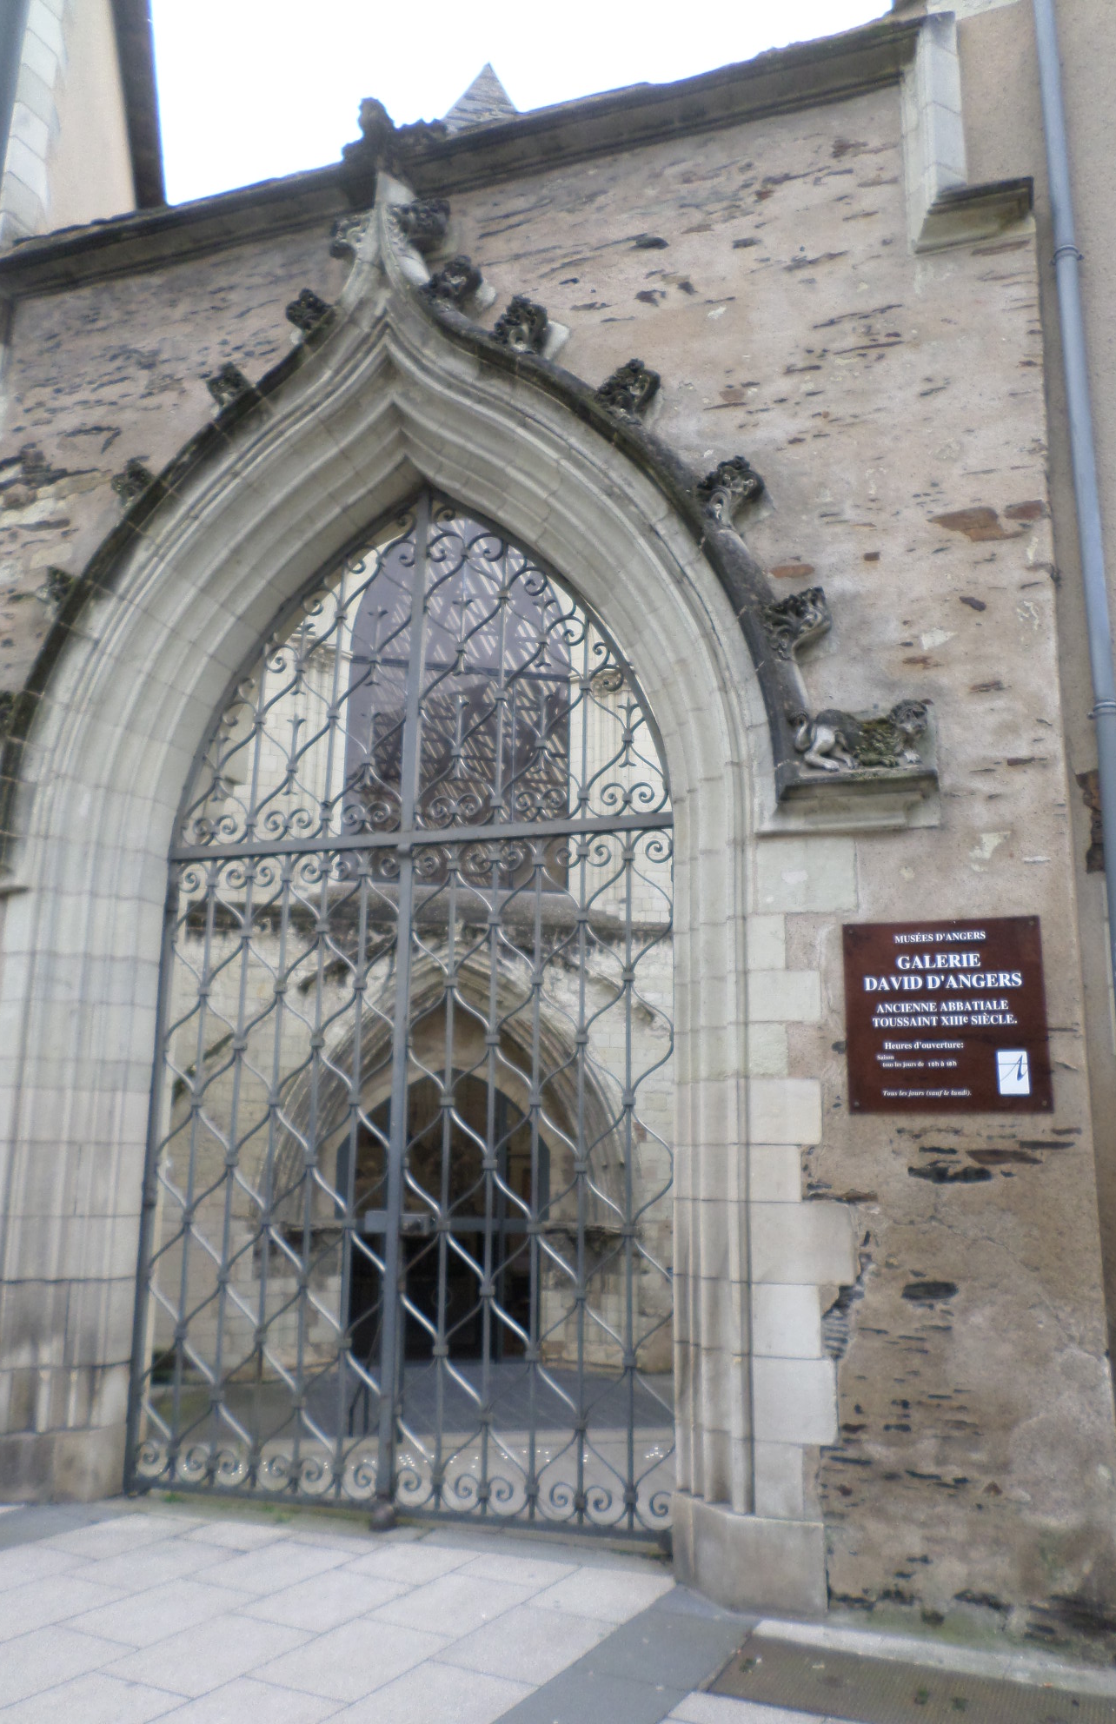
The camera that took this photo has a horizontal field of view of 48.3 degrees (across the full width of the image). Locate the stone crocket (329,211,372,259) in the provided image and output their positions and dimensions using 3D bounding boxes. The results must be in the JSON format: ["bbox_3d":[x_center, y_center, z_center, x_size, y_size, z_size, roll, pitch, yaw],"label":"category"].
[{"bbox_3d":[-0.959,-2.901,5.763,0.200,0.190,0.180,-3,-12,16],"label":"stone crocket"}]

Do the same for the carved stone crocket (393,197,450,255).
[{"bbox_3d":[-0.624,-2.912,5.704,0.244,0.216,0.188,-3,-12,18],"label":"carved stone crocket"}]

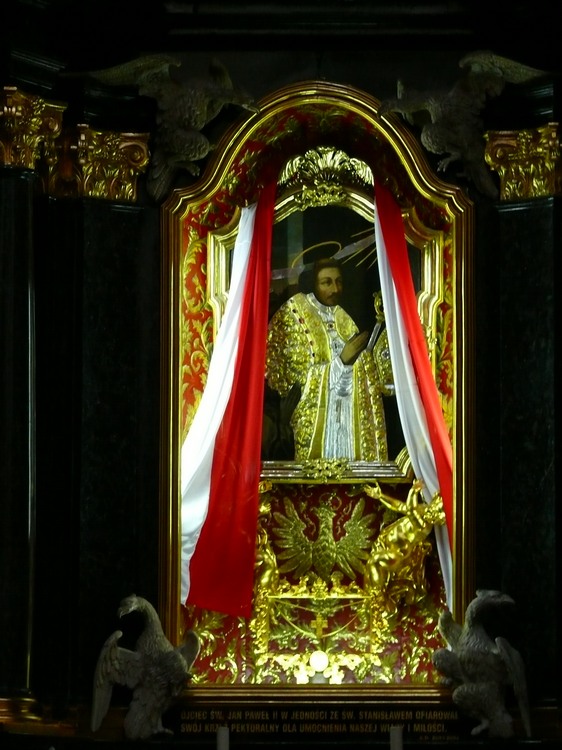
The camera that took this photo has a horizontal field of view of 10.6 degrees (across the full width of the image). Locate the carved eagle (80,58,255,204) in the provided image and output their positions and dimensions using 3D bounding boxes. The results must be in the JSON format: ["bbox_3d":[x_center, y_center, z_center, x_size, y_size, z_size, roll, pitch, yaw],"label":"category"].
[{"bbox_3d":[-0.488,-1.114,13.650,0.520,0.620,0.660,-7,-10,42],"label":"carved eagle"}]

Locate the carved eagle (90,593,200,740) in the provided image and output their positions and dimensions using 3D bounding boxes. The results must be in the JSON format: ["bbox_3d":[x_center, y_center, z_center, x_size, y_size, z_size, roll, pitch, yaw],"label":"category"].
[{"bbox_3d":[-0.597,1.283,13.350,0.380,0.650,0.460,-7,-10,42],"label":"carved eagle"}]

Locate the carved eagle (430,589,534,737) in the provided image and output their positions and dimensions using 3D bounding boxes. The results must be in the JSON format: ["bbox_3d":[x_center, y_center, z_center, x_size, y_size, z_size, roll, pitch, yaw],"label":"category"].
[{"bbox_3d":[0.887,1.270,13.350,0.380,0.650,0.430,7,-10,-42],"label":"carved eagle"}]

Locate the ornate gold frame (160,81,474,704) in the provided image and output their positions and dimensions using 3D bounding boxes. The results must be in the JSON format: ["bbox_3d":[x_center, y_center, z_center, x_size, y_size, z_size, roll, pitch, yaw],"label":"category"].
[{"bbox_3d":[0.165,0.079,13.700,1.430,2.820,0.160,0,-6,0],"label":"ornate gold frame"}]

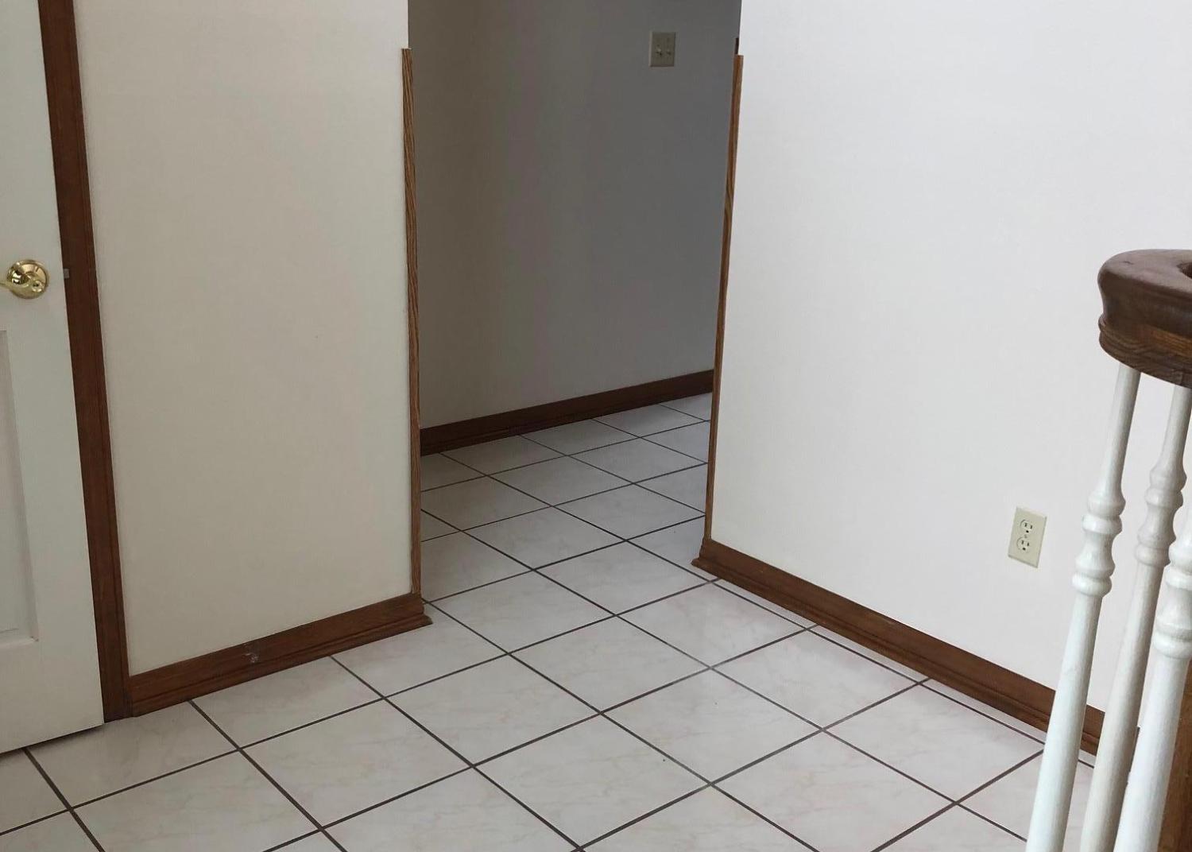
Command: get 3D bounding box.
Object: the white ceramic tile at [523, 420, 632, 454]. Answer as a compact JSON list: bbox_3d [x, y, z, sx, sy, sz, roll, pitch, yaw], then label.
[{"bbox_3d":[-0.060,0.041,4.496,0.324,0.010,0.270,-13,23,-39],"label":"white ceramic tile"}]

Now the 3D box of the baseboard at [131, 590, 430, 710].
[{"bbox_3d":[-0.676,0.491,2.861,0.721,0.087,0.026,-13,23,-38],"label":"baseboard"}]

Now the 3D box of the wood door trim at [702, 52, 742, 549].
[{"bbox_3d":[0.325,-0.288,3.230,0.023,1.236,0.027,-13,23,-39],"label":"wood door trim"}]

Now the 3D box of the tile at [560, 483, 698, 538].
[{"bbox_3d":[0.104,0.260,3.840,0.324,0.010,0.324,-13,23,-39],"label":"tile"}]

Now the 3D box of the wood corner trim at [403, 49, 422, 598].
[{"bbox_3d":[-0.421,-0.196,2.867,0.026,1.238,0.026,-13,23,-39],"label":"wood corner trim"}]

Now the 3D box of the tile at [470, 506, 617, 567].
[{"bbox_3d":[-0.149,0.317,3.615,0.320,0.010,0.320,-13,23,-39],"label":"tile"}]

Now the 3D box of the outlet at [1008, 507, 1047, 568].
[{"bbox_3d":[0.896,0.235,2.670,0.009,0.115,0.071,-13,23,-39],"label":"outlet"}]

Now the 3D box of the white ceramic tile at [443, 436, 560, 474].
[{"bbox_3d":[-0.308,0.099,4.270,0.320,0.010,0.268,-13,23,-39],"label":"white ceramic tile"}]

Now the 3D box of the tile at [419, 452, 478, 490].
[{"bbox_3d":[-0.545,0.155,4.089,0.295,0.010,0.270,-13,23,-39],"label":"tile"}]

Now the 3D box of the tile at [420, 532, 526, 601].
[{"bbox_3d":[-0.397,0.374,3.410,0.320,0.010,0.320,-13,23,-39],"label":"tile"}]

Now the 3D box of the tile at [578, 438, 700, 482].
[{"bbox_3d":[0.137,0.118,4.282,0.324,0.010,0.324,-13,23,-39],"label":"tile"}]

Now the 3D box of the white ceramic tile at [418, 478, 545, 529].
[{"bbox_3d":[-0.358,0.233,3.851,0.320,0.010,0.320,-13,23,-39],"label":"white ceramic tile"}]

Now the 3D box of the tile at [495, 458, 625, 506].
[{"bbox_3d":[-0.110,0.177,4.072,0.324,0.010,0.324,-13,23,-39],"label":"tile"}]

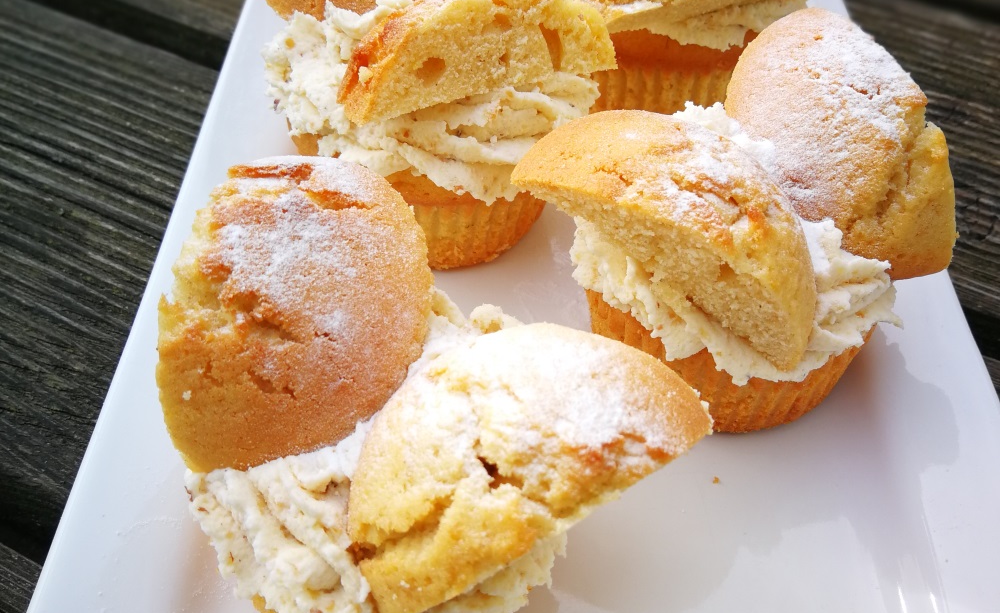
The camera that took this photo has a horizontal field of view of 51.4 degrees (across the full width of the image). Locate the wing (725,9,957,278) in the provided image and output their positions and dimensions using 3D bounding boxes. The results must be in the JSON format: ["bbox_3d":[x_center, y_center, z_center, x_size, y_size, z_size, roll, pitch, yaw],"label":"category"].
[{"bbox_3d":[0.076,-0.038,0.242,0.060,0.047,0.052,2,47,0],"label":"wing"}]

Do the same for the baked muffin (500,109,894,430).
[{"bbox_3d":[0.048,-0.012,0.245,0.087,0.070,0.076,2,47,0],"label":"baked muffin"}]

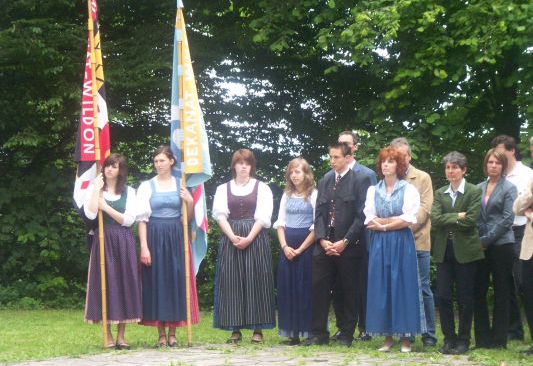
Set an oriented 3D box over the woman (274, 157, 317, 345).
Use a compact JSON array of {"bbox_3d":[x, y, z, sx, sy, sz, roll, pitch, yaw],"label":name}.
[{"bbox_3d":[0.273,0.603,15.850,0.430,1.654,0.380,0,0,12],"label":"woman"}]

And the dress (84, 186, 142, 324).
[{"bbox_3d":[-1.325,0.619,15.600,0.500,1.195,0.400,0,0,5],"label":"dress"}]

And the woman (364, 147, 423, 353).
[{"bbox_3d":[1.082,0.573,15.350,0.500,1.751,0.450,0,0,20],"label":"woman"}]

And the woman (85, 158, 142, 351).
[{"bbox_3d":[-1.325,0.593,15.600,0.500,1.697,0.420,0,0,5],"label":"woman"}]

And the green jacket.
[{"bbox_3d":[1.596,0.324,14.980,0.410,0.690,0.320,0,1,22],"label":"green jacket"}]

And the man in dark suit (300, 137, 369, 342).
[{"bbox_3d":[0.607,0.537,15.620,0.500,1.777,0.370,0,1,28],"label":"man in dark suit"}]

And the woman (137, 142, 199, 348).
[{"bbox_3d":[-0.845,0.544,15.450,0.500,1.732,0.400,0,1,14],"label":"woman"}]

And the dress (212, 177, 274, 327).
[{"bbox_3d":[-0.197,0.627,15.800,0.540,1.350,0.420,0,1,0],"label":"dress"}]

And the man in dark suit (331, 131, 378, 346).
[{"bbox_3d":[0.755,0.478,16.100,0.490,1.876,0.340,0,1,25],"label":"man in dark suit"}]

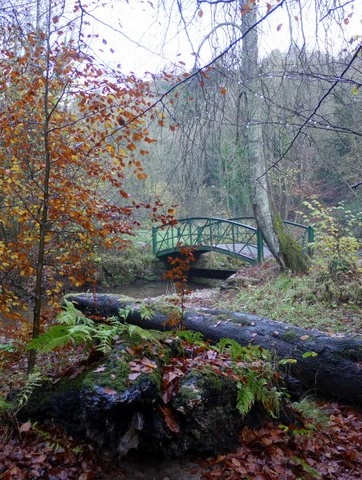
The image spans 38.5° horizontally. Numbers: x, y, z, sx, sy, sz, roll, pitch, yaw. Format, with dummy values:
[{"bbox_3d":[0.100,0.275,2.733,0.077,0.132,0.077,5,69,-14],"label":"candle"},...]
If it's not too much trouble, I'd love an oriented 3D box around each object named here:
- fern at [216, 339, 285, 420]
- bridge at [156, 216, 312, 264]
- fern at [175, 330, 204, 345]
[{"bbox_3d":[0.483,0.963,3.600,0.472,0.517,0.450,0,2,0],"label":"fern"},{"bbox_3d":[1.941,-0.127,21.983,3.129,1.664,6.538,-2,3,-40],"label":"bridge"},{"bbox_3d":[0.065,0.744,3.950,0.207,0.110,0.200,0,2,0],"label":"fern"}]

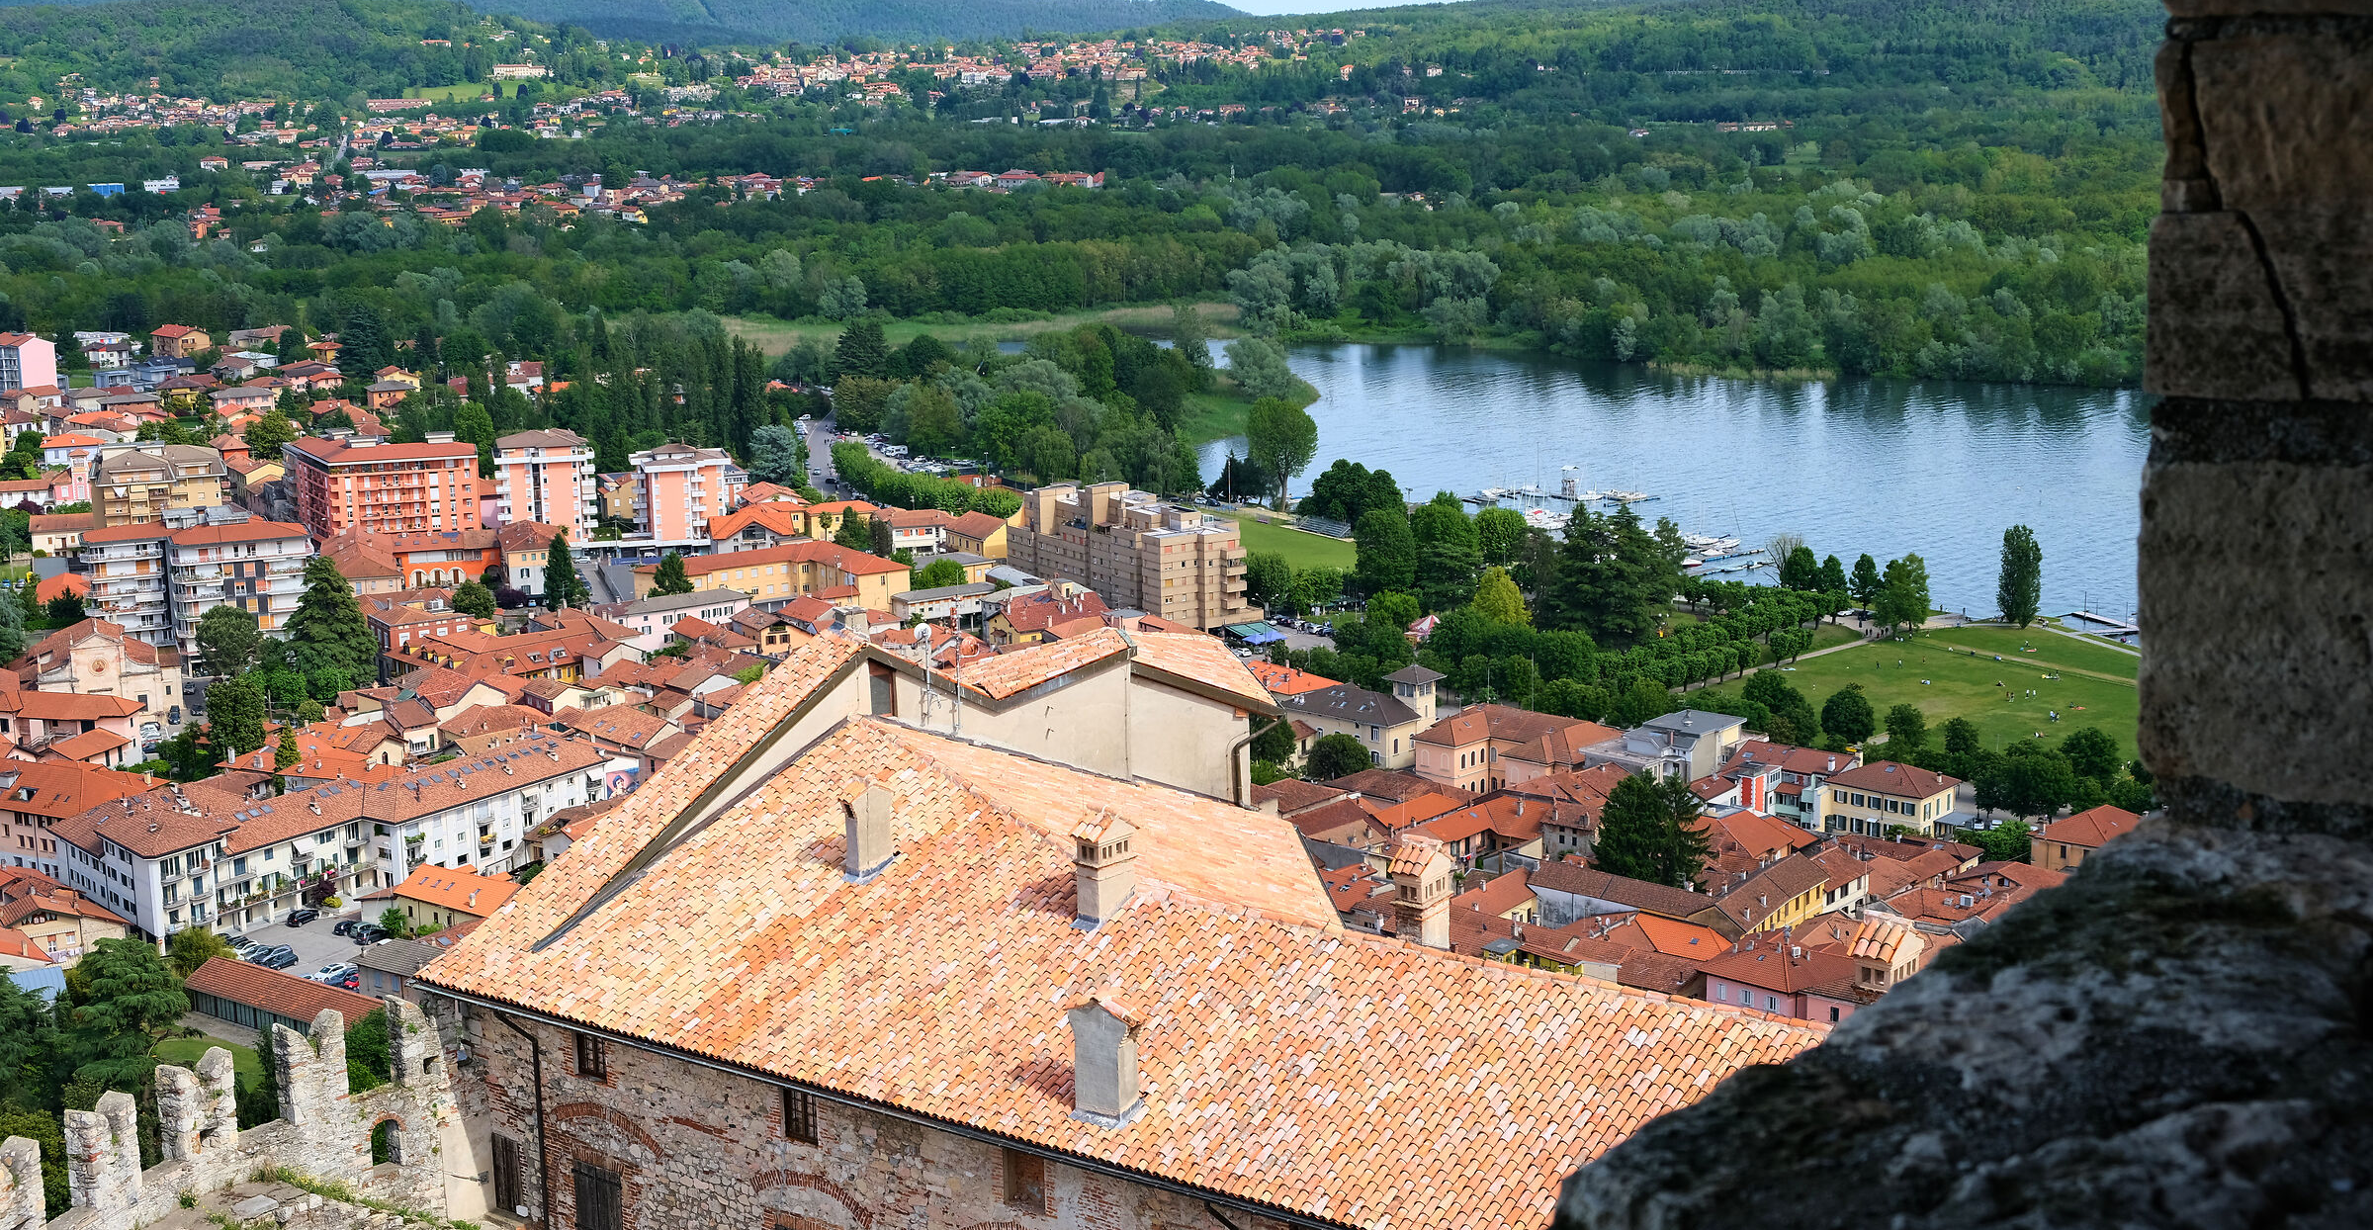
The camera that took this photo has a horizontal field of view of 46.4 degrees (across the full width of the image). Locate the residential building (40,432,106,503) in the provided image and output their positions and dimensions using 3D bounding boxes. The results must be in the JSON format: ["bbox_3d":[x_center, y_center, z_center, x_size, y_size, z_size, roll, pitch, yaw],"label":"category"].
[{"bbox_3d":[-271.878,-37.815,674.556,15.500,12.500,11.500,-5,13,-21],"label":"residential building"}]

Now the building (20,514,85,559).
[{"bbox_3d":[-233.490,-16.100,577.410,13.400,8.700,11.600,-4,12,-14],"label":"building"}]

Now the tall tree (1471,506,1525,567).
[{"bbox_3d":[62.390,-14.510,550.770,10.500,13.000,10.500,-1,12,0],"label":"tall tree"}]

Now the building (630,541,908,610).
[{"bbox_3d":[-77.940,-6.652,523.195,40.000,10.300,32.500,-9,13,-34],"label":"building"}]

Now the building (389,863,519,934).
[{"bbox_3d":[-81.790,33.420,317.200,16.500,7.400,9.200,7,13,33],"label":"building"}]

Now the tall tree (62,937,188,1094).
[{"bbox_3d":[-100.810,39.360,262.660,12.000,17.000,12.000,-5,12,-20],"label":"tall tree"}]

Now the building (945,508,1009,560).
[{"bbox_3d":[-41.383,-16.588,579.234,11.200,8.600,17.200,-8,14,-31],"label":"building"}]

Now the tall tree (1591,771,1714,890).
[{"bbox_3d":[58.060,27.559,345.135,15.000,16.800,13.800,1,12,10],"label":"tall tree"}]

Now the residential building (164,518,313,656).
[{"bbox_3d":[-163.110,-3.570,473.840,22.700,24.800,13.500,-6,13,-24],"label":"residential building"}]

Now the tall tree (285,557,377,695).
[{"bbox_3d":[-138.982,2.589,449.832,14.300,22.500,14.300,-4,12,-17],"label":"tall tree"}]

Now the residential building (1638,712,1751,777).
[{"bbox_3d":[68.540,19.020,376.700,10.400,9.300,13.200,9,14,40],"label":"residential building"}]

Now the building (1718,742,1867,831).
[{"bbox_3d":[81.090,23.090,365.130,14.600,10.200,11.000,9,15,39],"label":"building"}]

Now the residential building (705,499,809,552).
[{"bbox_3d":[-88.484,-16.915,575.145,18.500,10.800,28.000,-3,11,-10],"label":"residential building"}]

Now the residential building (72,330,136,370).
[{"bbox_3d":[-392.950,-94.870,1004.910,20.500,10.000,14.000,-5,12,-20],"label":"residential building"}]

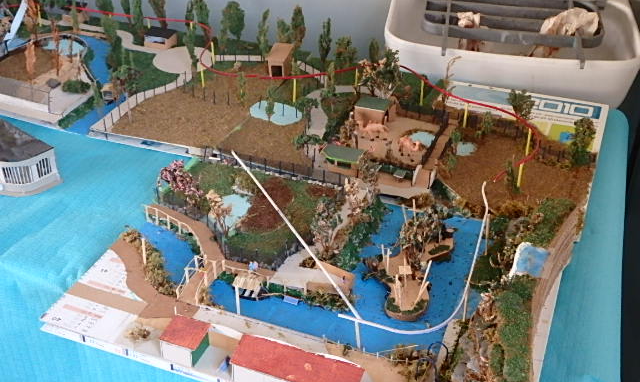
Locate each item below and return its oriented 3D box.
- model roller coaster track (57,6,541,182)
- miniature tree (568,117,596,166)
[{"bbox_3d":[-0.091,-0.250,1.563,1.162,0.056,0.235,25,43,33],"label":"model roller coaster track"},{"bbox_3d":[0.436,-0.080,1.274,0.043,0.088,0.043,12,37,19],"label":"miniature tree"}]

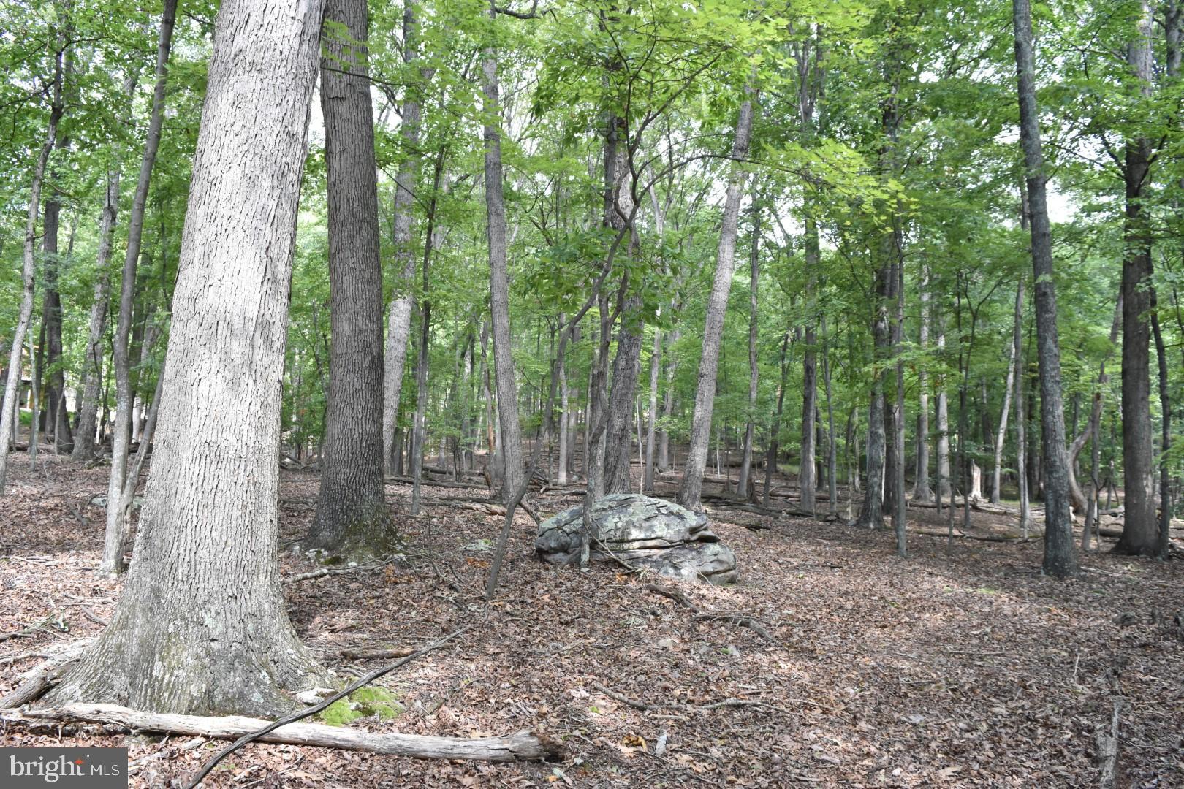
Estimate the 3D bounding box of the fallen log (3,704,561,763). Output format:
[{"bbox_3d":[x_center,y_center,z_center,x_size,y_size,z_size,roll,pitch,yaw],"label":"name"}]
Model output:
[{"bbox_3d":[-1.434,1.547,4.084,2.595,0.150,0.180,2,-2,2],"label":"fallen log"}]

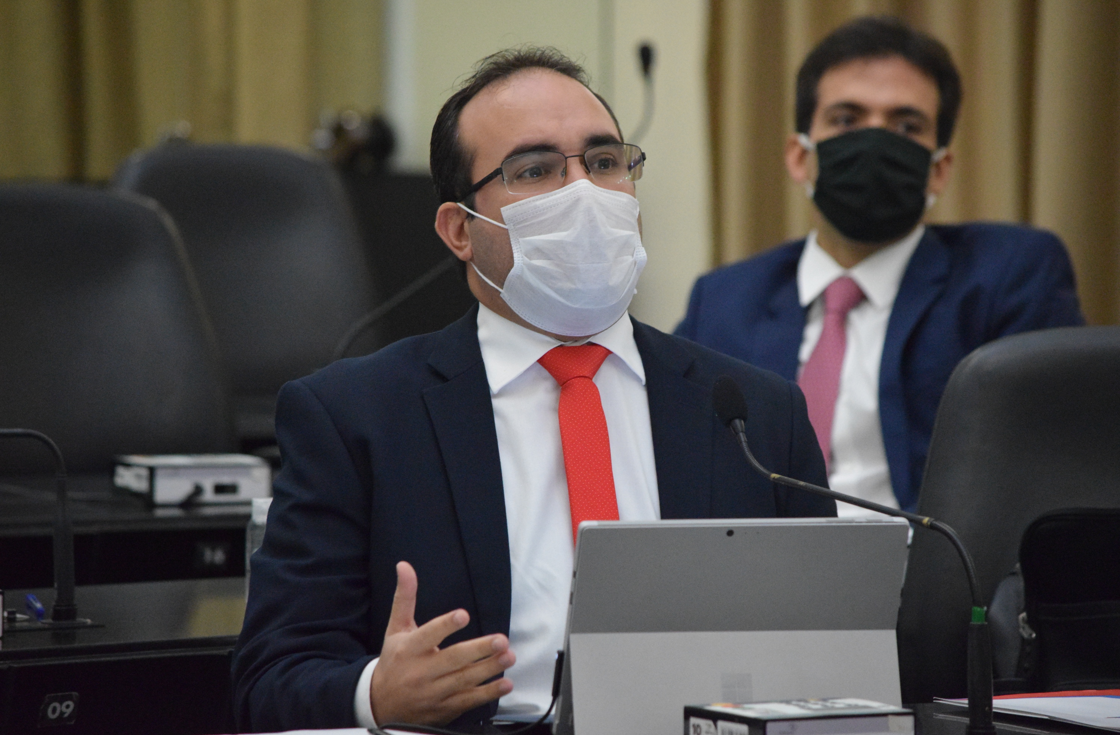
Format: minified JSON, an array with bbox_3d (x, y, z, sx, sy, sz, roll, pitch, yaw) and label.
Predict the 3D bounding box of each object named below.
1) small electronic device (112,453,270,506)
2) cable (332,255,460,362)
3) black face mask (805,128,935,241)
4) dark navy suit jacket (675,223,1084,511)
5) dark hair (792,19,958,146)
[{"bbox_3d":[-0.408,0.125,8.800,0.136,0.044,0.136,-1,3,-18],"label":"small electronic device"},{"bbox_3d":[-0.156,-0.009,8.800,0.240,0.330,0.070,-1,3,-20],"label":"cable"},{"bbox_3d":[0.333,-0.195,8.520,0.140,0.125,0.095,3,3,-6],"label":"black face mask"},{"bbox_3d":[0.344,0.130,8.600,0.500,0.580,0.320,0,3,2],"label":"dark navy suit jacket"},{"bbox_3d":[0.345,-0.297,8.600,0.172,0.165,0.200,3,3,-6],"label":"dark hair"}]

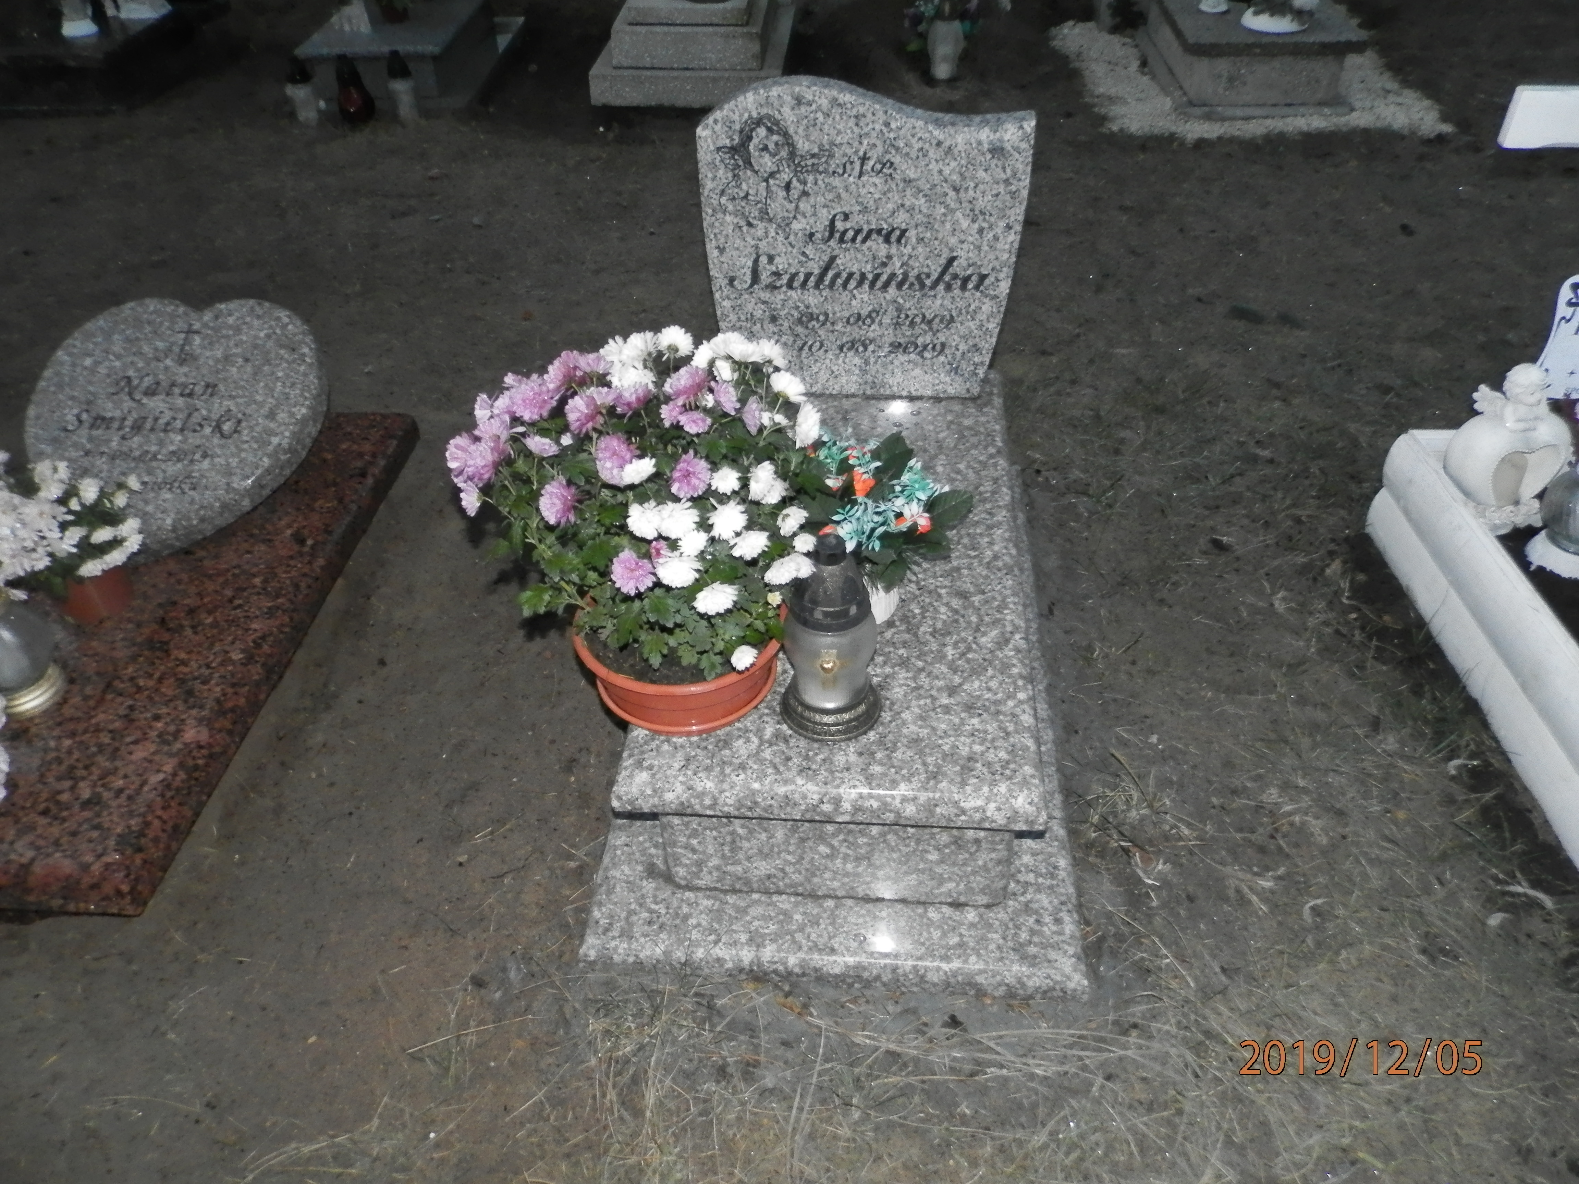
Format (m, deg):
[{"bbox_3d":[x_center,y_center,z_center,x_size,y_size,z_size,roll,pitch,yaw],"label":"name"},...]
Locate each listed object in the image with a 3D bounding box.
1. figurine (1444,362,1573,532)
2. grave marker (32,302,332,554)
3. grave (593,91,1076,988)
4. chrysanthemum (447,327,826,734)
[{"bbox_3d":[1.258,-0.259,2.000,0.186,0.292,0.166,7,38,12],"label":"figurine"},{"bbox_3d":[-1.217,-0.318,2.268,0.588,0.077,0.567,1,71,5],"label":"grave marker"},{"bbox_3d":[0.094,-0.201,1.721,0.640,0.822,1.253,2,37,6],"label":"grave"},{"bbox_3d":[-0.185,-0.085,1.464,0.454,0.456,0.435,2,37,6],"label":"chrysanthemum"}]

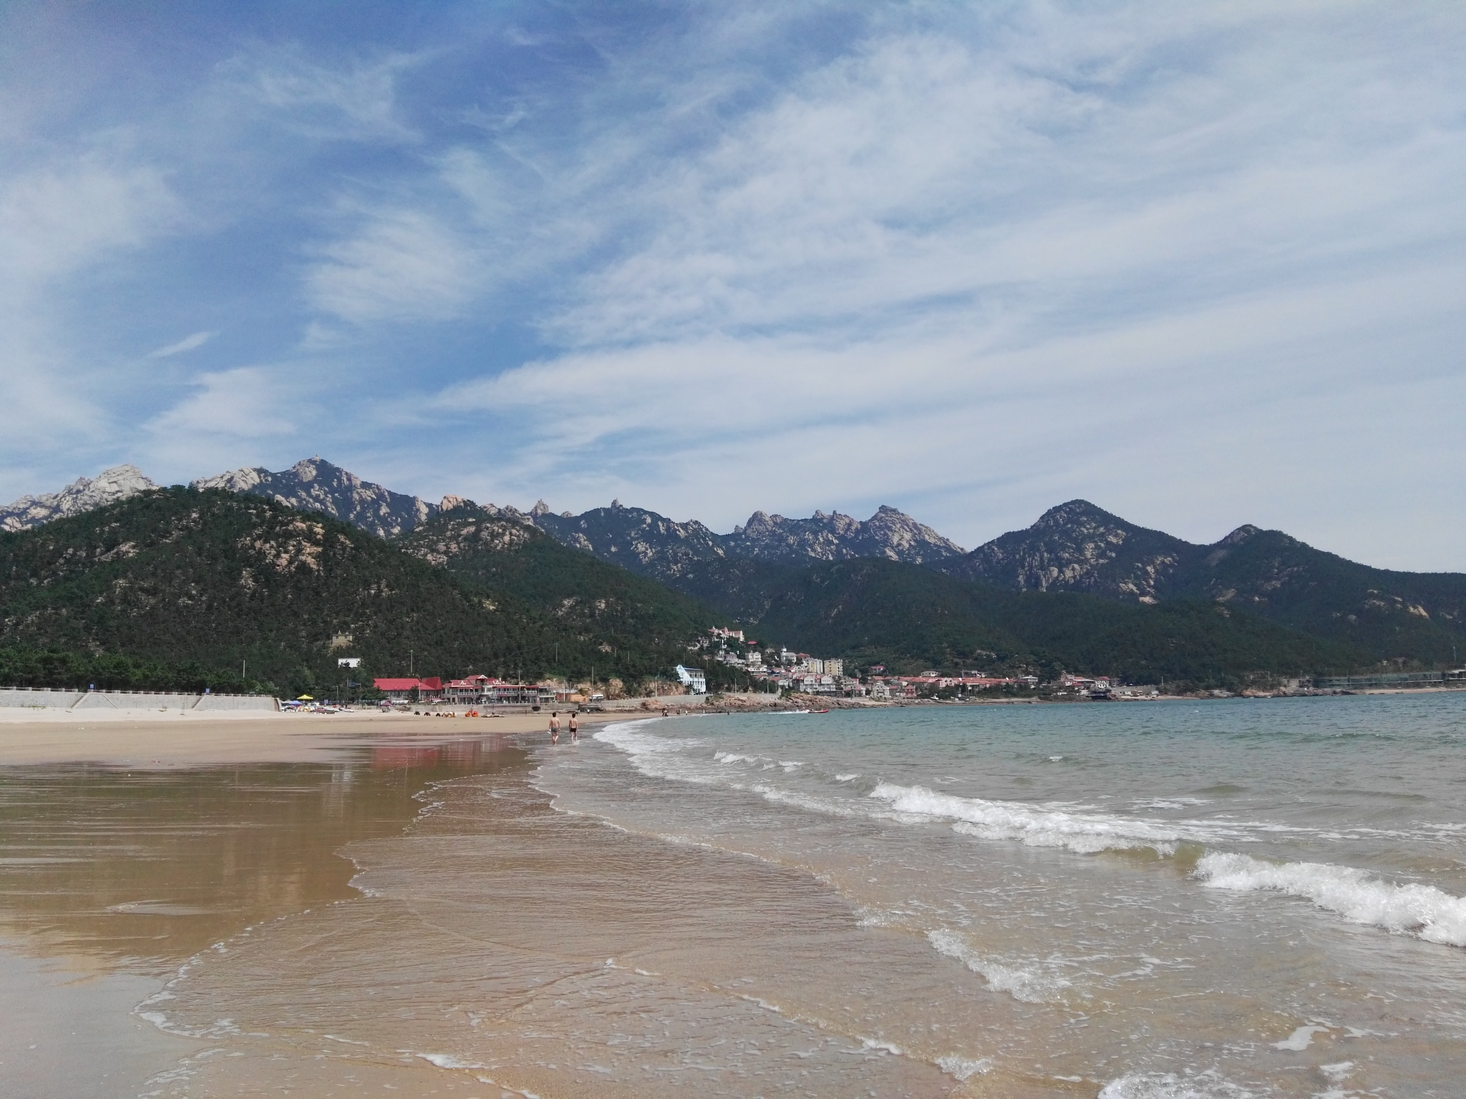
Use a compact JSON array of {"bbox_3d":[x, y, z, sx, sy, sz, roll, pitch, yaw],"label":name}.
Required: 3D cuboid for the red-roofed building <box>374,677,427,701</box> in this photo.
[{"bbox_3d":[-93.505,39.731,335.000,14.500,7.100,9.000,2,-9,-27],"label":"red-roofed building"}]

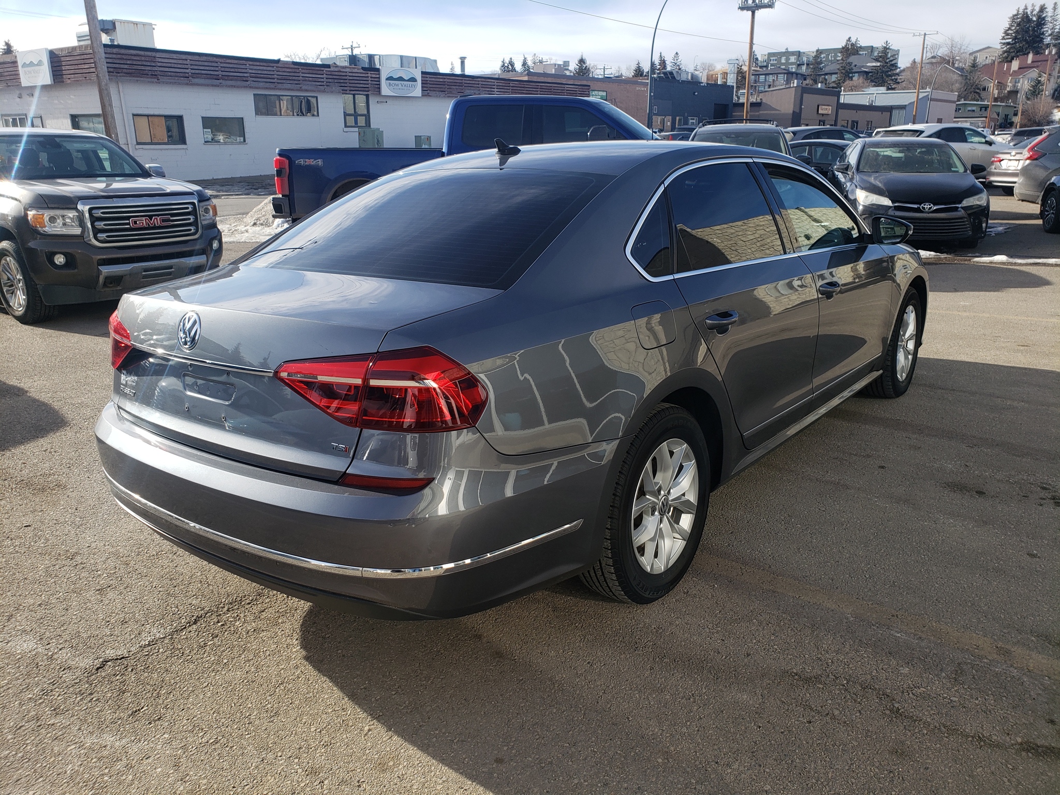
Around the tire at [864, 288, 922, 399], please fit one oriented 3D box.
[{"bbox_3d":[2.137,-0.331,4.753,0.220,0.662,0.662,10,20,35],"label":"tire"}]

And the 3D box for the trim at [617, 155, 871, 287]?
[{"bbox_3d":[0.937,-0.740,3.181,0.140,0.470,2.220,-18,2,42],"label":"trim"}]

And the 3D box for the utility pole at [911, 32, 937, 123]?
[{"bbox_3d":[40.000,-32.400,81.700,2.400,9.600,0.350,6,17,20],"label":"utility pole"}]

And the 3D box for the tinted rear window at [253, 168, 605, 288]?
[{"bbox_3d":[-0.342,-0.631,2.786,1.270,0.120,0.800,10,44,38],"label":"tinted rear window"}]

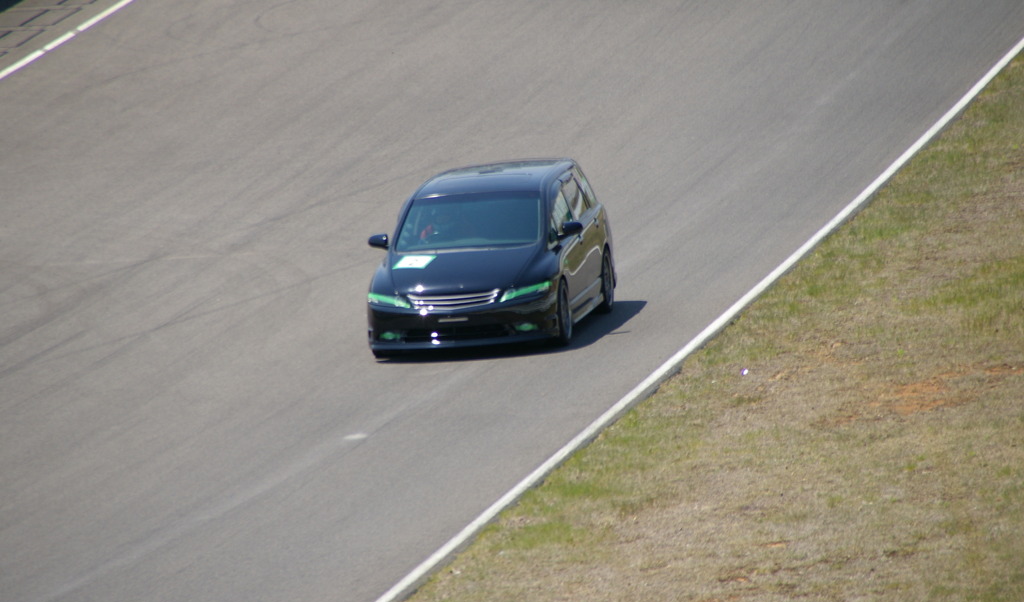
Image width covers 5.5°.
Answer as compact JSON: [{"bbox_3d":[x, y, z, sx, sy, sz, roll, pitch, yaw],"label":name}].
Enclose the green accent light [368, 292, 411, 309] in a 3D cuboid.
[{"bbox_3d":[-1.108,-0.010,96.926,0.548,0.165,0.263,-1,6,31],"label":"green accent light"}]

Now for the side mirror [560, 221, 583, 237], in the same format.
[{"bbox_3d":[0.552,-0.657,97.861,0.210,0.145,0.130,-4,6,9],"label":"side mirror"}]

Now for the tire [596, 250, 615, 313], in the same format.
[{"bbox_3d":[0.811,-0.183,100.131,0.225,0.645,0.645,-4,6,9],"label":"tire"}]

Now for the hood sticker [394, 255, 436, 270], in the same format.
[{"bbox_3d":[-0.887,-0.347,97.202,0.325,0.012,0.300,0,24,24],"label":"hood sticker"}]

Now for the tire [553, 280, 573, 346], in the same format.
[{"bbox_3d":[0.387,0.119,97.350,0.225,0.645,0.645,-4,6,9],"label":"tire"}]

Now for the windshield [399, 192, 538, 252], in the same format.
[{"bbox_3d":[-0.366,-0.745,97.863,1.360,0.110,0.980,-4,33,9],"label":"windshield"}]

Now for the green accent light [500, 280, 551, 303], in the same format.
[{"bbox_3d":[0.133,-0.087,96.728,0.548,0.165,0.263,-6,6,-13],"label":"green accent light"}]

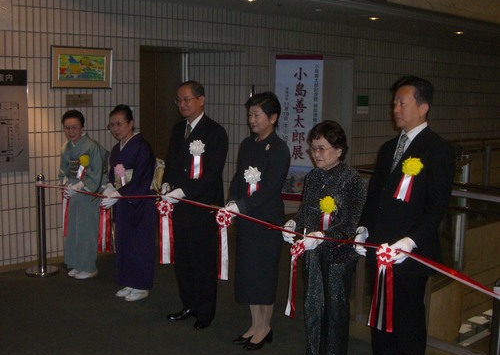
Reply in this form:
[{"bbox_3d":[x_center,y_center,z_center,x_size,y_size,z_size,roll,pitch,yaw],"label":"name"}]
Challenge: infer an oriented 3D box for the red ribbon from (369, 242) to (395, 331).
[{"bbox_3d":[0.620,0.520,3.180,0.130,0.410,0.060,4,8,28],"label":"red ribbon"}]

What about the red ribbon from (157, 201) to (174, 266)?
[{"bbox_3d":[-0.550,0.358,4.420,0.120,0.420,0.050,5,8,32],"label":"red ribbon"}]

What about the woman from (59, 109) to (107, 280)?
[{"bbox_3d":[-1.485,0.148,5.950,0.460,1.480,0.450,7,9,42],"label":"woman"}]

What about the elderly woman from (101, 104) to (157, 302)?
[{"bbox_3d":[-0.940,0.200,5.300,0.500,1.520,0.490,-6,9,-43],"label":"elderly woman"}]

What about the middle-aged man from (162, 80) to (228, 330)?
[{"bbox_3d":[-0.390,0.200,4.690,0.490,1.690,0.510,-6,9,-41],"label":"middle-aged man"}]

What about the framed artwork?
[{"bbox_3d":[-1.610,-1.055,6.480,0.670,0.400,0.030,-6,9,-44],"label":"framed artwork"}]

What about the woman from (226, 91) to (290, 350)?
[{"bbox_3d":[0.040,0.275,4.260,0.470,1.600,0.480,-6,9,-42],"label":"woman"}]

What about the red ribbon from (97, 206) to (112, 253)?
[{"bbox_3d":[-1.095,0.372,5.120,0.120,0.370,0.050,5,8,35],"label":"red ribbon"}]

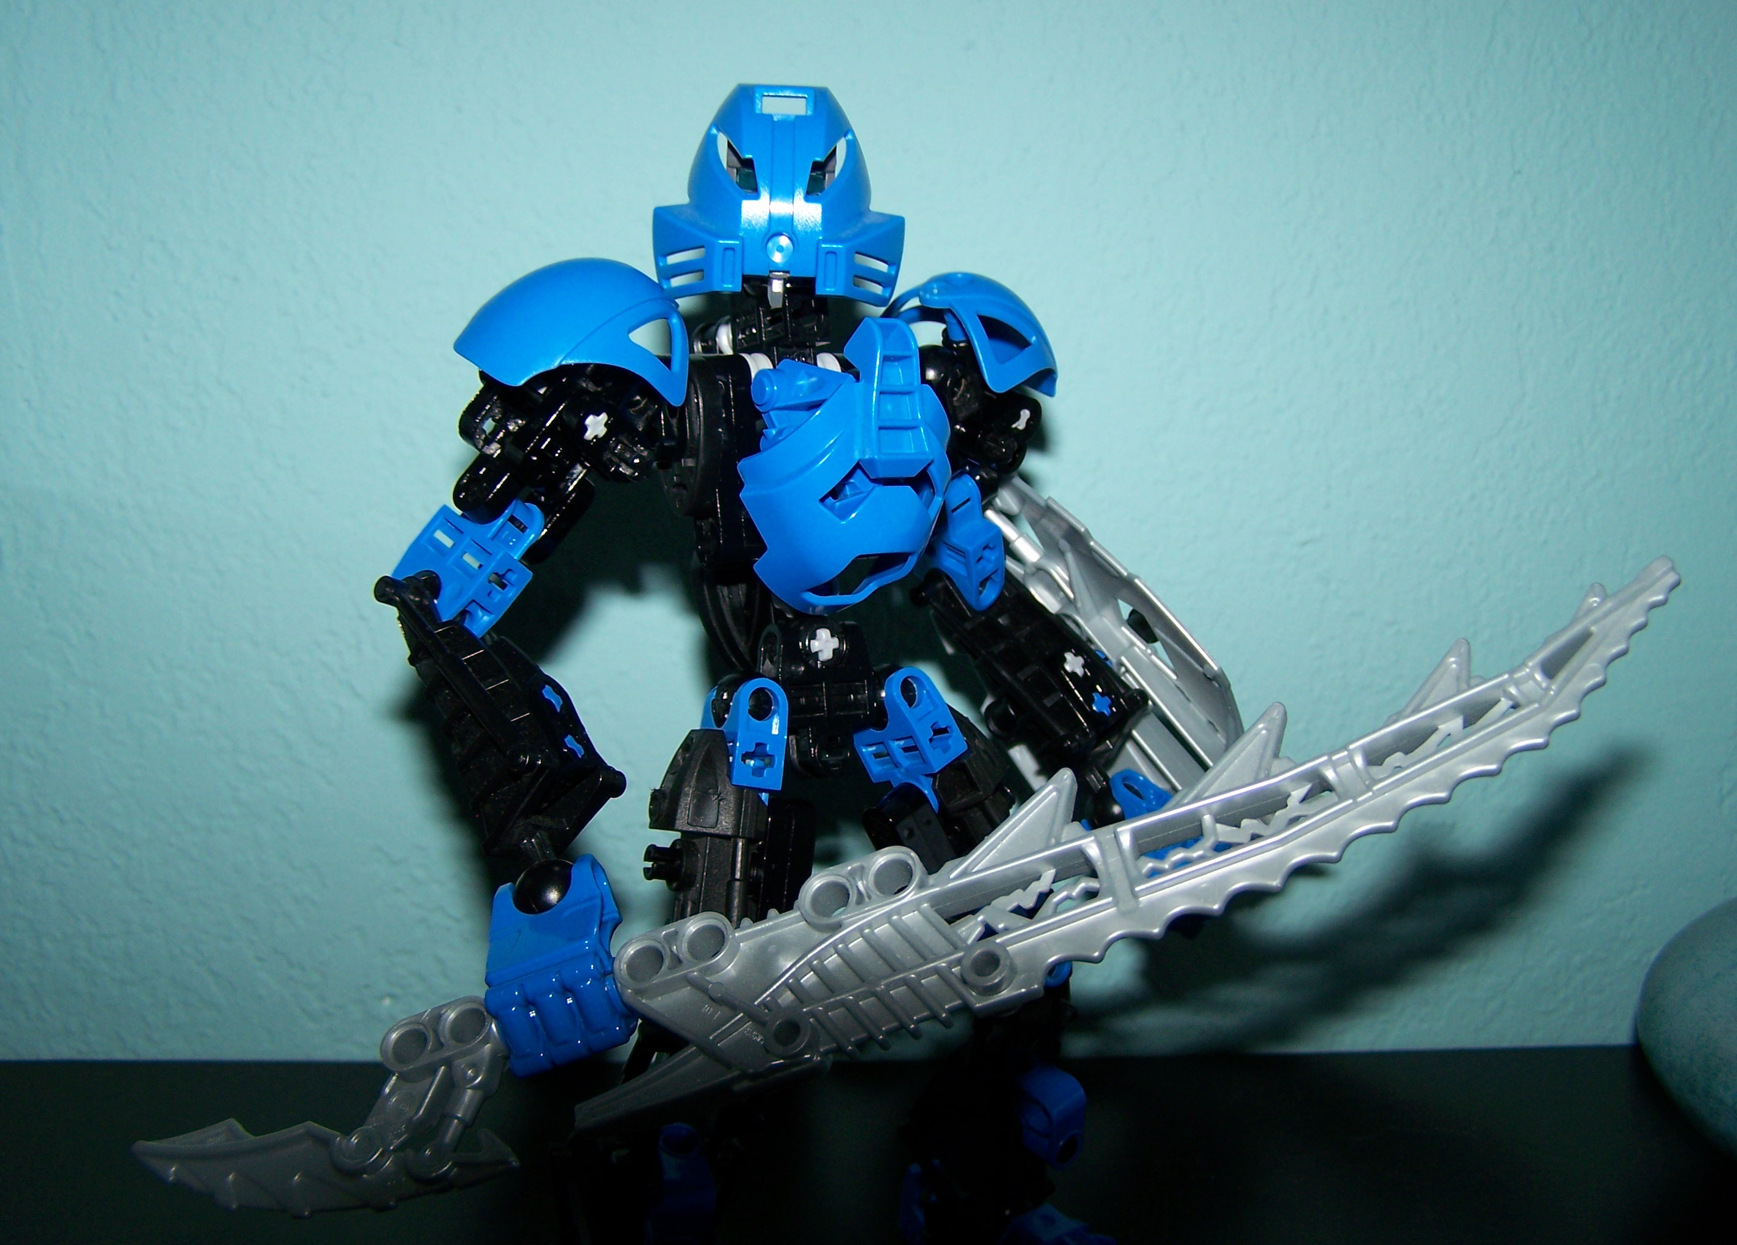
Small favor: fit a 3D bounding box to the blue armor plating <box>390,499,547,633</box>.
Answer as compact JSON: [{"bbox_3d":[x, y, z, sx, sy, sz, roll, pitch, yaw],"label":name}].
[{"bbox_3d":[-0.058,-0.009,0.282,0.014,0.022,0.016,33,8,-43],"label":"blue armor plating"}]

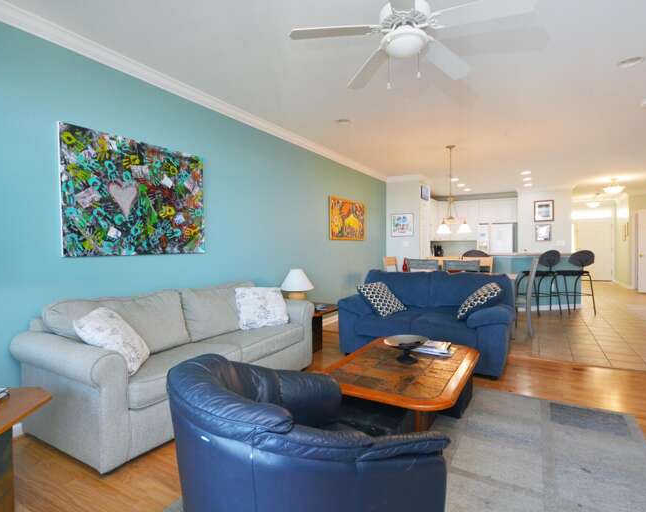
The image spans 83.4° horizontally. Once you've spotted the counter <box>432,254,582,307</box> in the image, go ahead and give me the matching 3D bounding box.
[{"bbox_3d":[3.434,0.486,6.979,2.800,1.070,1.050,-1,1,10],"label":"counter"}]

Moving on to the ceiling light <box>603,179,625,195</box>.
[{"bbox_3d":[6.715,-1.616,8.357,0.400,0.350,0.400,0,1,31],"label":"ceiling light"}]

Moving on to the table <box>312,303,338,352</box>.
[{"bbox_3d":[-0.154,0.873,4.469,0.700,0.490,0.620,0,1,31],"label":"table"}]

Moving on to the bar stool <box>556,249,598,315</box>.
[{"bbox_3d":[4.417,0.449,6.347,0.480,1.120,0.520,0,1,-5],"label":"bar stool"}]

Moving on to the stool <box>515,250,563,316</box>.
[{"bbox_3d":[3.787,0.473,6.361,0.480,1.110,0.500,-1,1,-13],"label":"stool"}]

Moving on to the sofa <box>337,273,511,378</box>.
[{"bbox_3d":[1.132,0.635,3.951,1.710,0.895,0.920,0,2,31],"label":"sofa"}]

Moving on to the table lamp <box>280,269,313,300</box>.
[{"bbox_3d":[-0.316,0.399,4.369,0.410,0.490,0.410,0,1,0],"label":"table lamp"}]

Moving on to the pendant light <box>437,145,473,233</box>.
[{"bbox_3d":[1.982,-1.002,5.544,0.510,1.340,0.470,0,1,31],"label":"pendant light"}]

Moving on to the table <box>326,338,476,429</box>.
[{"bbox_3d":[0.587,0.948,2.598,0.885,0.390,1.380,0,1,31],"label":"table"}]

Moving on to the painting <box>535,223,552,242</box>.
[{"bbox_3d":[5.604,-0.581,9.198,0.360,0.420,0.030,0,2,31],"label":"painting"}]

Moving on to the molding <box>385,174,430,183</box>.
[{"bbox_3d":[1.655,-1.609,7.584,0.720,0.110,0.090,0,2,31],"label":"molding"}]

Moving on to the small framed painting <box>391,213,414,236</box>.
[{"bbox_3d":[1.702,-0.658,7.757,0.493,0.503,0.030,0,1,31],"label":"small framed painting"}]

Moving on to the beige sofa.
[{"bbox_3d":[-0.999,0.698,2.950,0.900,0.840,2.120,0,2,31],"label":"beige sofa"}]

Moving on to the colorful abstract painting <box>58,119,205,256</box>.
[{"bbox_3d":[-1.470,-0.467,2.973,0.040,0.910,1.210,0,2,31],"label":"colorful abstract painting"}]

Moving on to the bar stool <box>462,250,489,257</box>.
[{"bbox_3d":[2.791,0.482,6.593,0.490,1.110,0.520,0,1,31],"label":"bar stool"}]

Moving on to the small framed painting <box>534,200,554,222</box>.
[{"bbox_3d":[5.745,-1.156,9.435,0.454,0.551,0.030,0,1,31],"label":"small framed painting"}]

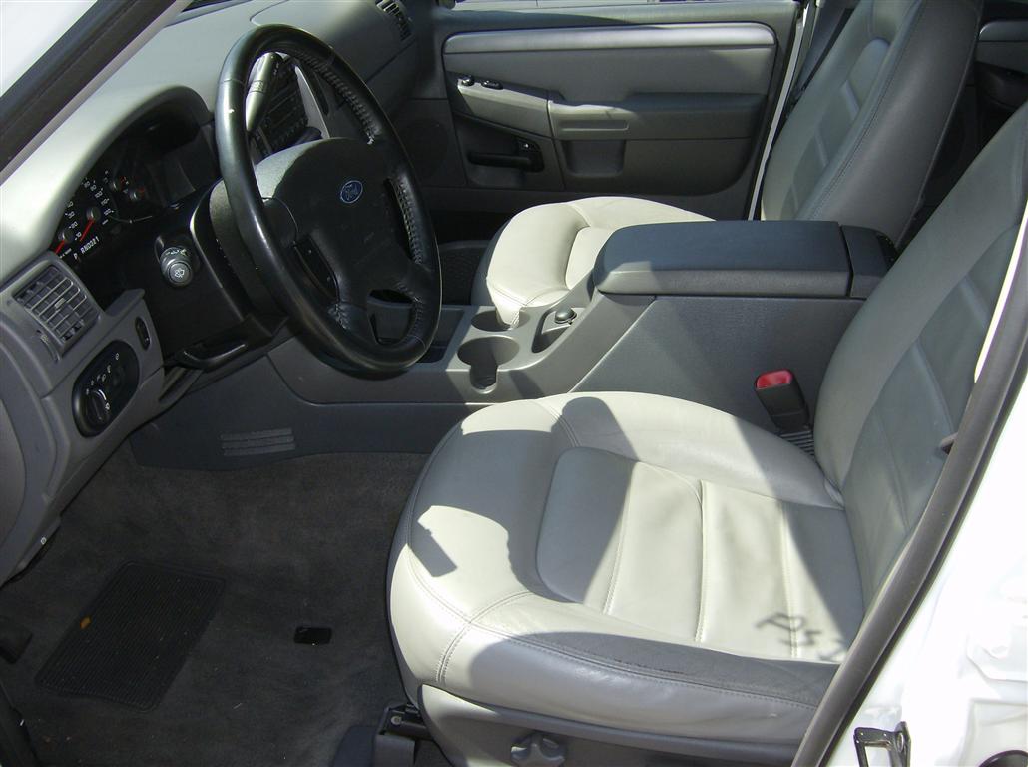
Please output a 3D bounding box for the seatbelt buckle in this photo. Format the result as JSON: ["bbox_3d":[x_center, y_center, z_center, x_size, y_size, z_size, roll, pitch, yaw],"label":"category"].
[{"bbox_3d":[0.362,0.025,1.430,0.052,0.080,0.032,-8,28,33],"label":"seatbelt buckle"}]

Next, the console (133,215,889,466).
[{"bbox_3d":[-0.010,-0.075,1.597,1.130,0.305,0.265,1,34,10],"label":"console"}]

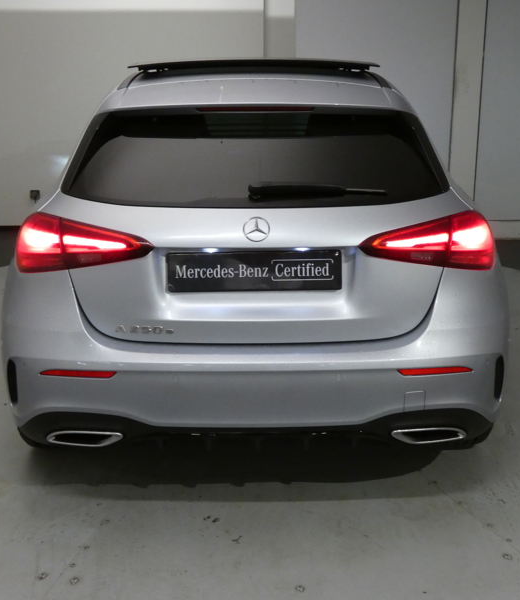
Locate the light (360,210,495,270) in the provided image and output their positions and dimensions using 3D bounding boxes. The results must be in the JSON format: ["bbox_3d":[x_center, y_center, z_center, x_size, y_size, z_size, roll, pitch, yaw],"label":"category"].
[{"bbox_3d":[0.534,-0.170,2.549,0.523,0.194,0.211,-3,15,-10],"label":"light"}]

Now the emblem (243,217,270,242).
[{"bbox_3d":[-0.010,-0.208,2.389,0.081,0.082,0.015,0,-3,-1],"label":"emblem"}]

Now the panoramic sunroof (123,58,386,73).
[{"bbox_3d":[-0.030,-1.042,3.582,1.016,0.067,0.620,0,15,-1],"label":"panoramic sunroof"}]

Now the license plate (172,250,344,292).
[{"bbox_3d":[-0.016,-0.086,2.428,0.525,0.118,0.018,0,12,-1],"label":"license plate"}]

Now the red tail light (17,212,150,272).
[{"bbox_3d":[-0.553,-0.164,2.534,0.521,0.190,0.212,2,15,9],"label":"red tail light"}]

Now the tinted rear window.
[{"bbox_3d":[-0.013,-0.443,2.561,1.202,0.402,0.105,0,-21,-1],"label":"tinted rear window"}]

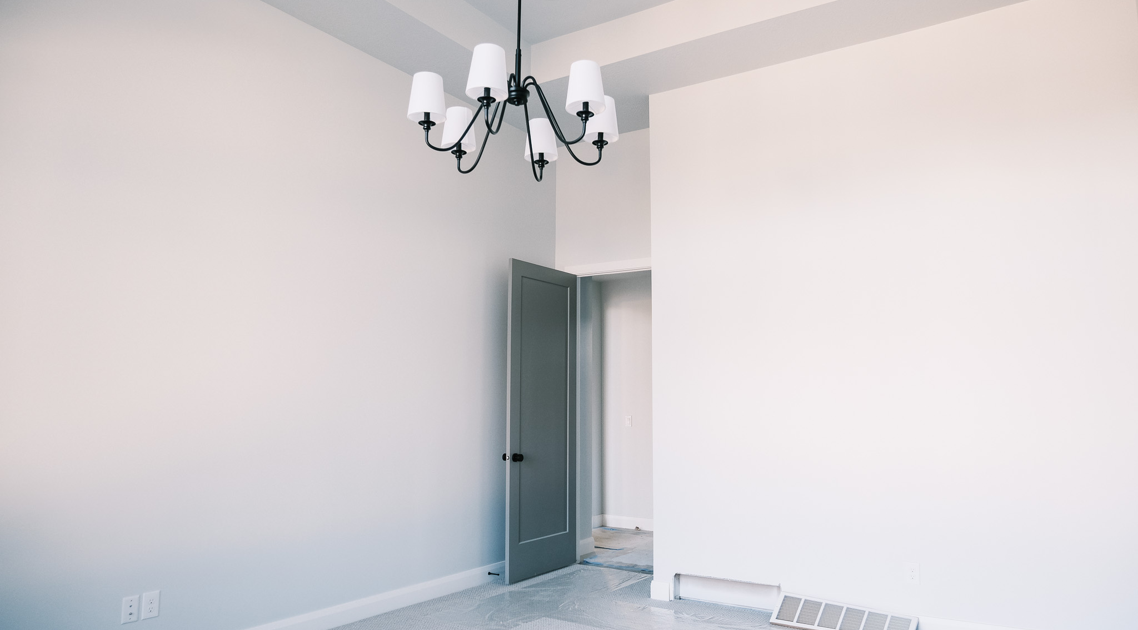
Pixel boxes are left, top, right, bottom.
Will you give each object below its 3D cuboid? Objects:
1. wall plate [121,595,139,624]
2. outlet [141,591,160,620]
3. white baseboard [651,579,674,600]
[{"bbox_3d":[-2.026,1.362,3.364,0.010,0.115,0.074,-4,-9,33],"label":"wall plate"},{"bbox_3d":[-1.977,1.373,3.440,0.010,0.119,0.077,-4,-9,33],"label":"outlet"},{"bbox_3d":[0.628,1.887,4.988,0.135,0.127,0.020,-4,-9,29],"label":"white baseboard"}]

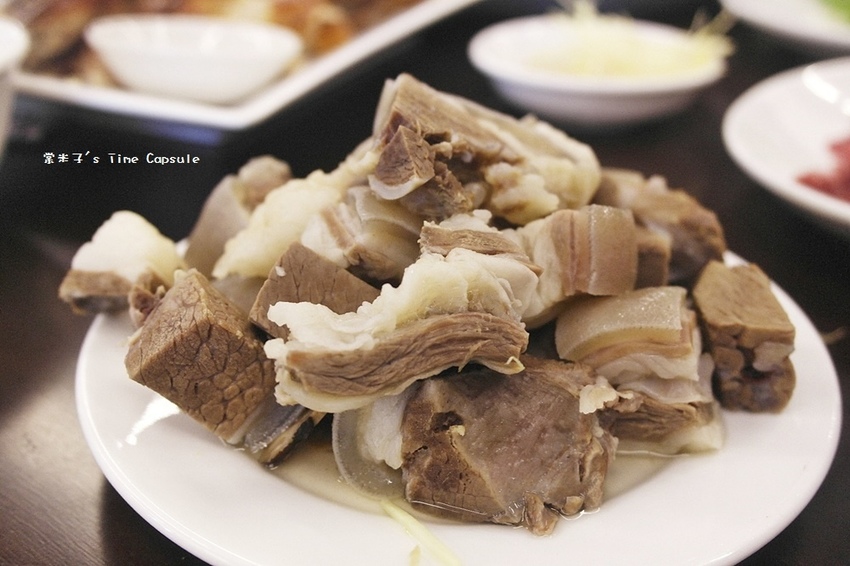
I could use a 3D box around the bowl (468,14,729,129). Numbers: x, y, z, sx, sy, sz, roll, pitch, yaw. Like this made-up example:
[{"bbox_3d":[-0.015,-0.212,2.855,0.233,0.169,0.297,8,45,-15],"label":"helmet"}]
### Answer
[{"bbox_3d":[0.072,-0.091,0.439,0.111,0.025,0.111,1,30,0],"label":"bowl"}]

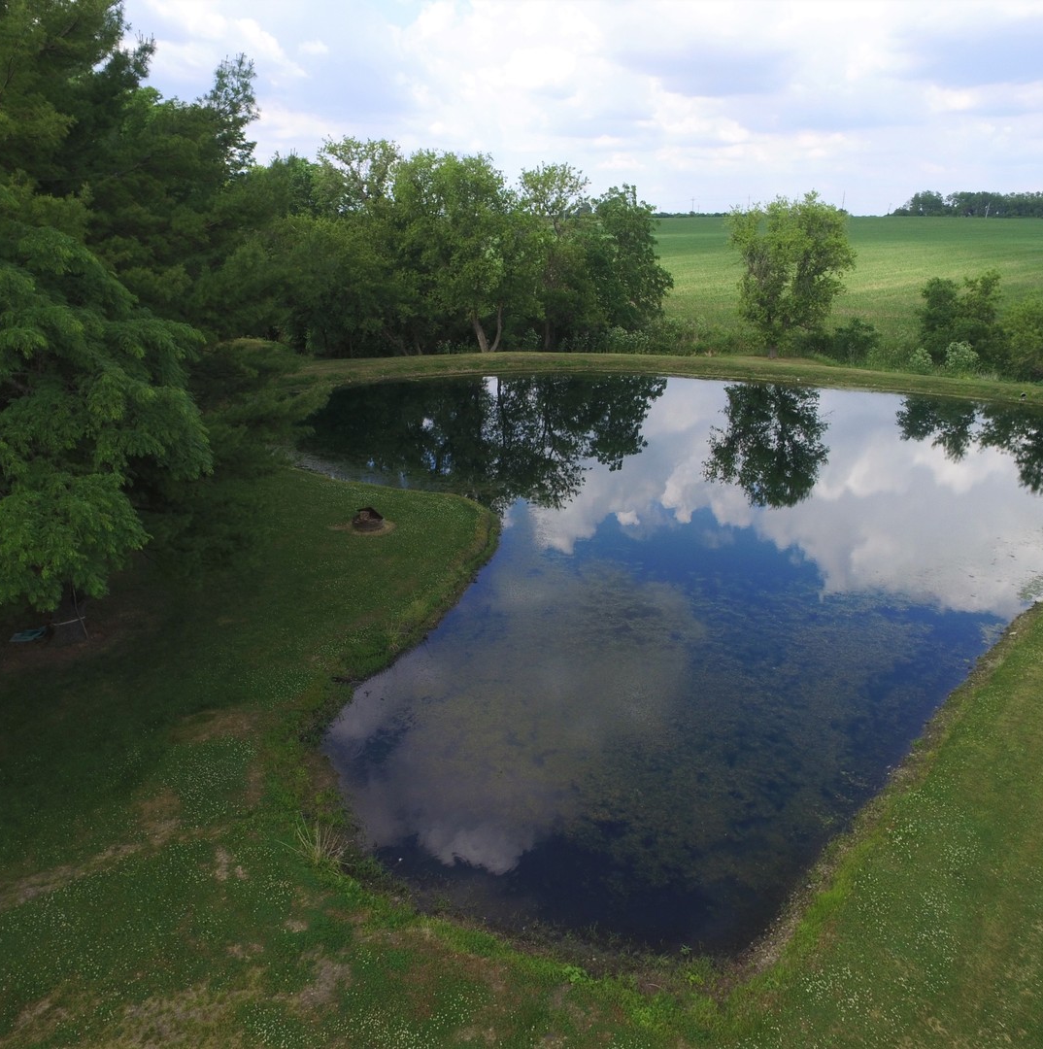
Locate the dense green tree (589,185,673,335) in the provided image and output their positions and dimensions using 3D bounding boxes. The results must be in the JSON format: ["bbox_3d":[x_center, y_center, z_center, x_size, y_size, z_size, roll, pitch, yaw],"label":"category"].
[{"bbox_3d":[6.990,-16.710,51.430,5.180,9.130,5.180,0,21,0],"label":"dense green tree"}]

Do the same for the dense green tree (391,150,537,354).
[{"bbox_3d":[-3.240,-15.170,45.590,8.100,10.930,7.690,0,21,0],"label":"dense green tree"}]

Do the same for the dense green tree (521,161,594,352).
[{"bbox_3d":[2.050,-15.260,46.630,4.760,10.300,5.000,0,21,0],"label":"dense green tree"}]

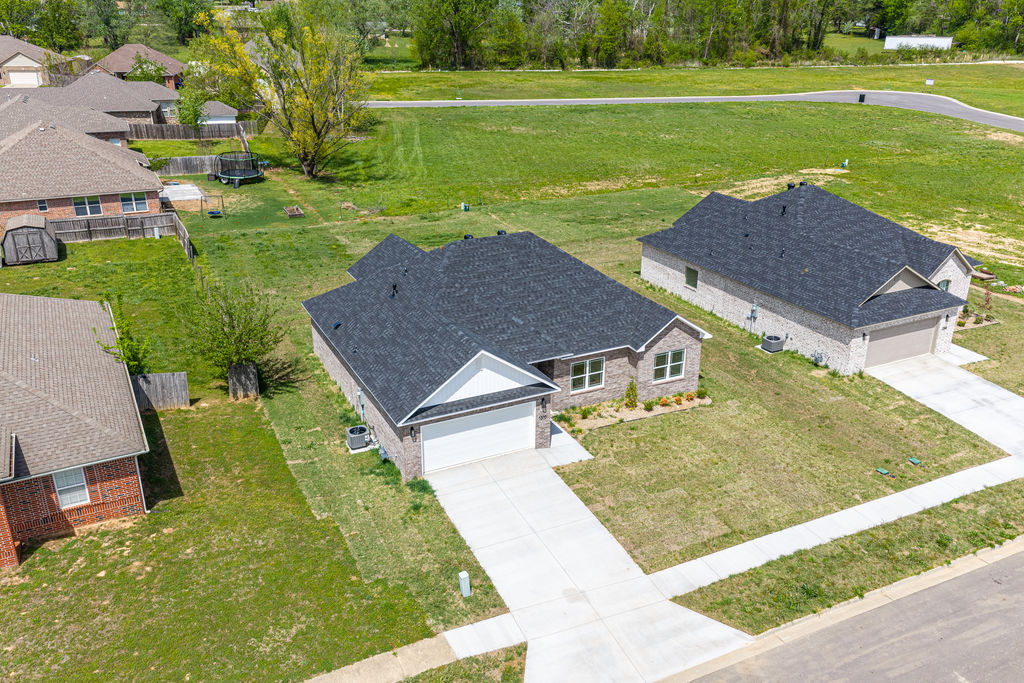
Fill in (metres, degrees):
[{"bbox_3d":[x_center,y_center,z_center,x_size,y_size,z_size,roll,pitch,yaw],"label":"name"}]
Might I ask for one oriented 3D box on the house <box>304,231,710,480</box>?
[{"bbox_3d":[-1.468,-2.283,40.355,15.950,6.800,20.000,-11,24,-25],"label":"house"}]

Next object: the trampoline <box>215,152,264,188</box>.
[{"bbox_3d":[-26.588,-16.820,77.827,4.500,2.750,4.500,-11,24,-25],"label":"trampoline"}]

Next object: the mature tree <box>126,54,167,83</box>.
[{"bbox_3d":[-53.225,-39.154,117.104,5.800,6.000,5.600,-11,24,-25],"label":"mature tree"}]

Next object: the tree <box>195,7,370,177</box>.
[{"bbox_3d":[-22.493,-24.091,78.065,16.500,15.950,16.000,-11,24,-25],"label":"tree"}]

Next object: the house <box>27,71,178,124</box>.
[{"bbox_3d":[-53.623,-32.338,105.939,18.000,6.500,16.500,-11,24,-25],"label":"house"}]

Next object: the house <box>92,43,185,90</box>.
[{"bbox_3d":[-59.243,-43.492,126.000,15.000,6.600,14.000,-10,24,-24],"label":"house"}]

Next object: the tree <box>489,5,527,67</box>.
[{"bbox_3d":[-1.189,-78.450,205.167,9.800,15.400,9.500,0,22,0],"label":"tree"}]

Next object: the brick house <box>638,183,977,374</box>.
[{"bbox_3d":[18.752,-6.187,49.183,15.500,7.000,21.000,-10,24,-23],"label":"brick house"}]

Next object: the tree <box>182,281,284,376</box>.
[{"bbox_3d":[-13.053,-0.256,36.992,4.900,5.480,4.800,-11,24,-25],"label":"tree"}]

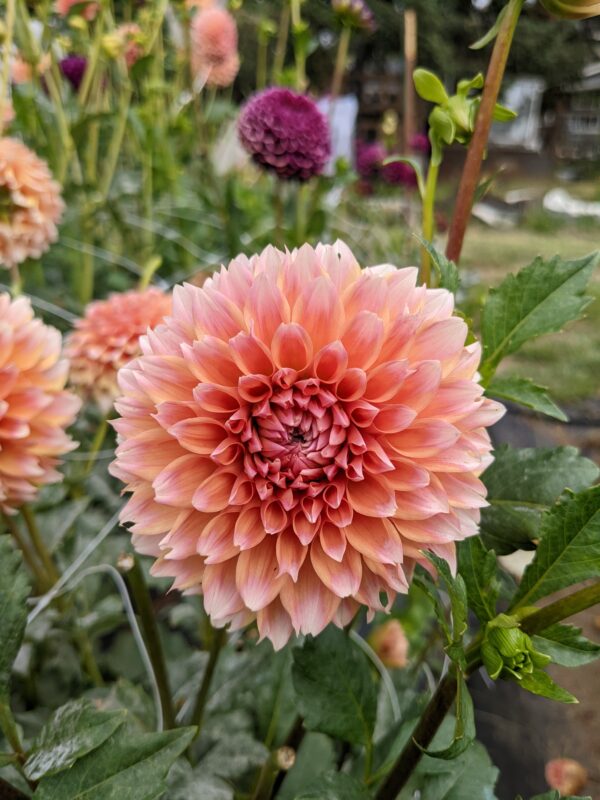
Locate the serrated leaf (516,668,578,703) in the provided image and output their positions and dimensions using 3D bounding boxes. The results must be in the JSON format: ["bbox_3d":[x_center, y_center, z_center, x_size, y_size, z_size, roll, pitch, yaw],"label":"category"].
[{"bbox_3d":[0.090,0.105,0.231,0.027,0.006,0.011,25,50,11],"label":"serrated leaf"}]

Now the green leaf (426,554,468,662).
[{"bbox_3d":[0.057,0.079,0.238,0.011,0.040,0.015,-1,-20,-41],"label":"green leaf"}]

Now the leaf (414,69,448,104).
[{"bbox_3d":[0.055,-0.132,0.263,0.011,0.022,0.005,-44,0,-25],"label":"leaf"}]

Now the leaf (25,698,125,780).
[{"bbox_3d":[-0.102,0.155,0.283,0.051,0.013,0.033,-31,48,-12],"label":"leaf"}]

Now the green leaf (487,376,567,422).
[{"bbox_3d":[0.094,0.000,0.260,0.037,0.009,0.020,26,27,6],"label":"green leaf"}]

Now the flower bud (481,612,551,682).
[{"bbox_3d":[0.077,0.088,0.222,0.023,0.023,0.023,-9,26,-18],"label":"flower bud"}]

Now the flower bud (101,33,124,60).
[{"bbox_3d":[-0.225,-0.425,0.750,0.029,0.033,0.029,0,22,0],"label":"flower bud"}]

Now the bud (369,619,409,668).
[{"bbox_3d":[0.072,0.195,0.500,0.031,0.038,0.031,8,24,18],"label":"bud"}]

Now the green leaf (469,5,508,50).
[{"bbox_3d":[0.076,-0.149,0.249,0.023,0.005,0.006,-47,38,0],"label":"green leaf"}]

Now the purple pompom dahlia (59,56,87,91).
[{"bbox_3d":[-0.474,-0.680,1.300,0.059,0.066,0.059,0,22,0],"label":"purple pompom dahlia"}]

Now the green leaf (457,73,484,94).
[{"bbox_3d":[0.087,-0.162,0.320,0.014,0.007,0.009,-28,28,-6],"label":"green leaf"}]

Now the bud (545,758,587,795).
[{"bbox_3d":[0.192,0.272,0.450,0.031,0.027,0.031,0,22,0],"label":"bud"}]

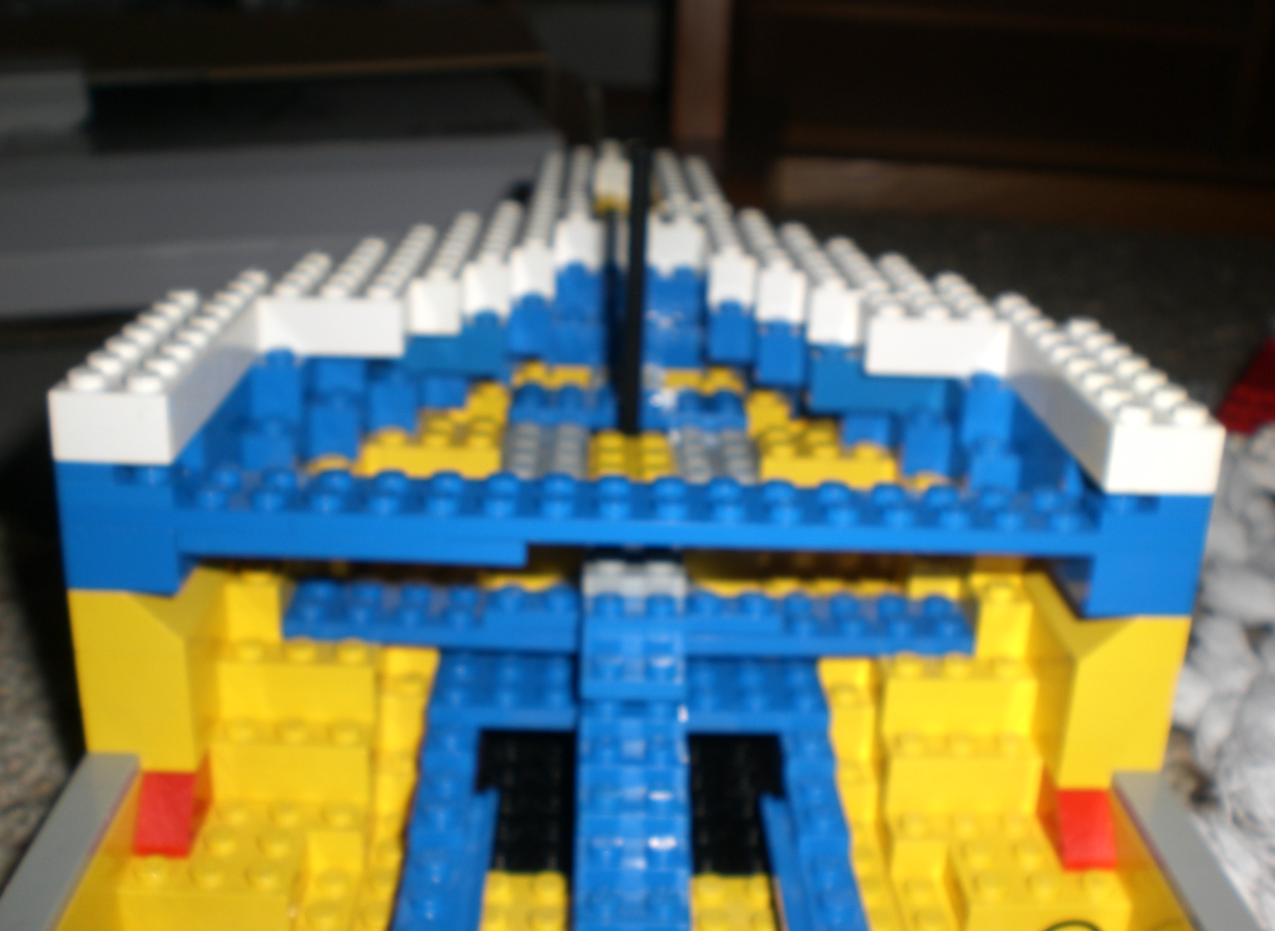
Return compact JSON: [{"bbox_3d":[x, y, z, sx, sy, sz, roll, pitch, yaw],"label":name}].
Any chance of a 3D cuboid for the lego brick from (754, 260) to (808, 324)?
[{"bbox_3d":[0.027,-0.034,0.274,0.008,0.011,0.008,2,20,-2],"label":"lego brick"}]

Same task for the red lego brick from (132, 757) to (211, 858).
[{"bbox_3d":[-0.068,0.049,0.206,0.008,0.010,0.016,2,20,-2],"label":"red lego brick"}]

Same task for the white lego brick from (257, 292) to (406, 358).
[{"bbox_3d":[-0.053,-0.026,0.243,0.024,0.011,0.010,2,20,-2],"label":"white lego brick"}]

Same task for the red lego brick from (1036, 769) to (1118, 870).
[{"bbox_3d":[0.066,0.052,0.210,0.008,0.010,0.016,2,20,-2],"label":"red lego brick"}]

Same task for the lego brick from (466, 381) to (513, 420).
[{"bbox_3d":[-0.030,-0.012,0.291,0.008,0.011,0.012,2,20,-2],"label":"lego brick"}]

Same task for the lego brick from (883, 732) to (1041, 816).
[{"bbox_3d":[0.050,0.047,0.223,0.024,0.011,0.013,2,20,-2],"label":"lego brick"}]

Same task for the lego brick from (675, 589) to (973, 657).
[{"bbox_3d":[0.031,0.025,0.232,0.048,0.005,0.016,2,20,-2],"label":"lego brick"}]

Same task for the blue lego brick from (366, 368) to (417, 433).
[{"bbox_3d":[-0.046,-0.013,0.264,0.008,0.011,0.010,2,20,-2],"label":"blue lego brick"}]

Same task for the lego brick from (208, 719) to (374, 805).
[{"bbox_3d":[-0.053,0.043,0.219,0.024,0.011,0.015,2,20,-2],"label":"lego brick"}]

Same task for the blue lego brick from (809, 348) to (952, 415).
[{"bbox_3d":[0.044,-0.017,0.257,0.024,0.011,0.010,2,20,-2],"label":"blue lego brick"}]

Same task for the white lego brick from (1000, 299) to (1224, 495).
[{"bbox_3d":[0.073,-0.014,0.227,0.016,0.011,0.072,2,20,-2],"label":"white lego brick"}]

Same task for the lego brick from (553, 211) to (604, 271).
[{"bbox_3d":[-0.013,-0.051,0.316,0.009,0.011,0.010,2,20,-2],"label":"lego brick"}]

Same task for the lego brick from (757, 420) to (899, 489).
[{"bbox_3d":[0.035,0.000,0.266,0.024,0.011,0.016,2,20,-2],"label":"lego brick"}]

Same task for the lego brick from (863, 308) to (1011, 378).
[{"bbox_3d":[0.052,-0.023,0.246,0.024,0.011,0.010,2,20,-2],"label":"lego brick"}]

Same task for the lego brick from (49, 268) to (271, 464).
[{"bbox_3d":[-0.072,-0.018,0.222,0.016,0.011,0.072,2,20,-2],"label":"lego brick"}]

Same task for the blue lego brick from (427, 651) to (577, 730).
[{"bbox_3d":[-0.021,0.036,0.226,0.024,0.005,0.016,2,20,-2],"label":"blue lego brick"}]

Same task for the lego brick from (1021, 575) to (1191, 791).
[{"bbox_3d":[0.071,0.030,0.218,0.016,0.030,0.028,2,20,-2],"label":"lego brick"}]

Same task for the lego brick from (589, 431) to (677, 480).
[{"bbox_3d":[-0.001,0.002,0.257,0.016,0.006,0.032,2,20,-2],"label":"lego brick"}]

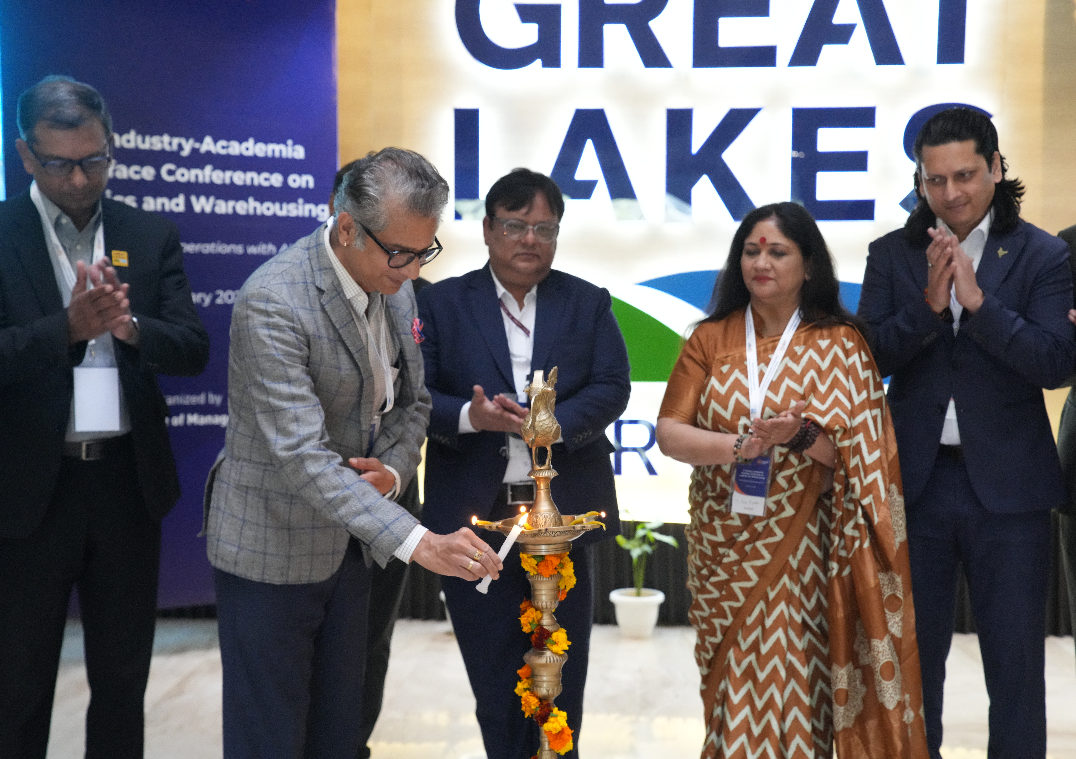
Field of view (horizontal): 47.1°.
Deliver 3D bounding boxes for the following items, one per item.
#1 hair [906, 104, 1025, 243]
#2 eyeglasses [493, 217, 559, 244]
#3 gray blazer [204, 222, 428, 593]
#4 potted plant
[{"bbox_3d":[0.888,-0.428,2.580,0.230,0.275,0.230,3,11,30],"label":"hair"},{"bbox_3d":[-0.029,-0.356,2.881,0.137,0.046,0.138,3,14,-14],"label":"eyeglasses"},{"bbox_3d":[-0.405,0.049,2.280,0.420,0.670,0.470,13,12,36],"label":"gray blazer"},{"bbox_3d":[0.407,0.764,4.780,0.260,0.444,0.250,0,5,0],"label":"potted plant"}]

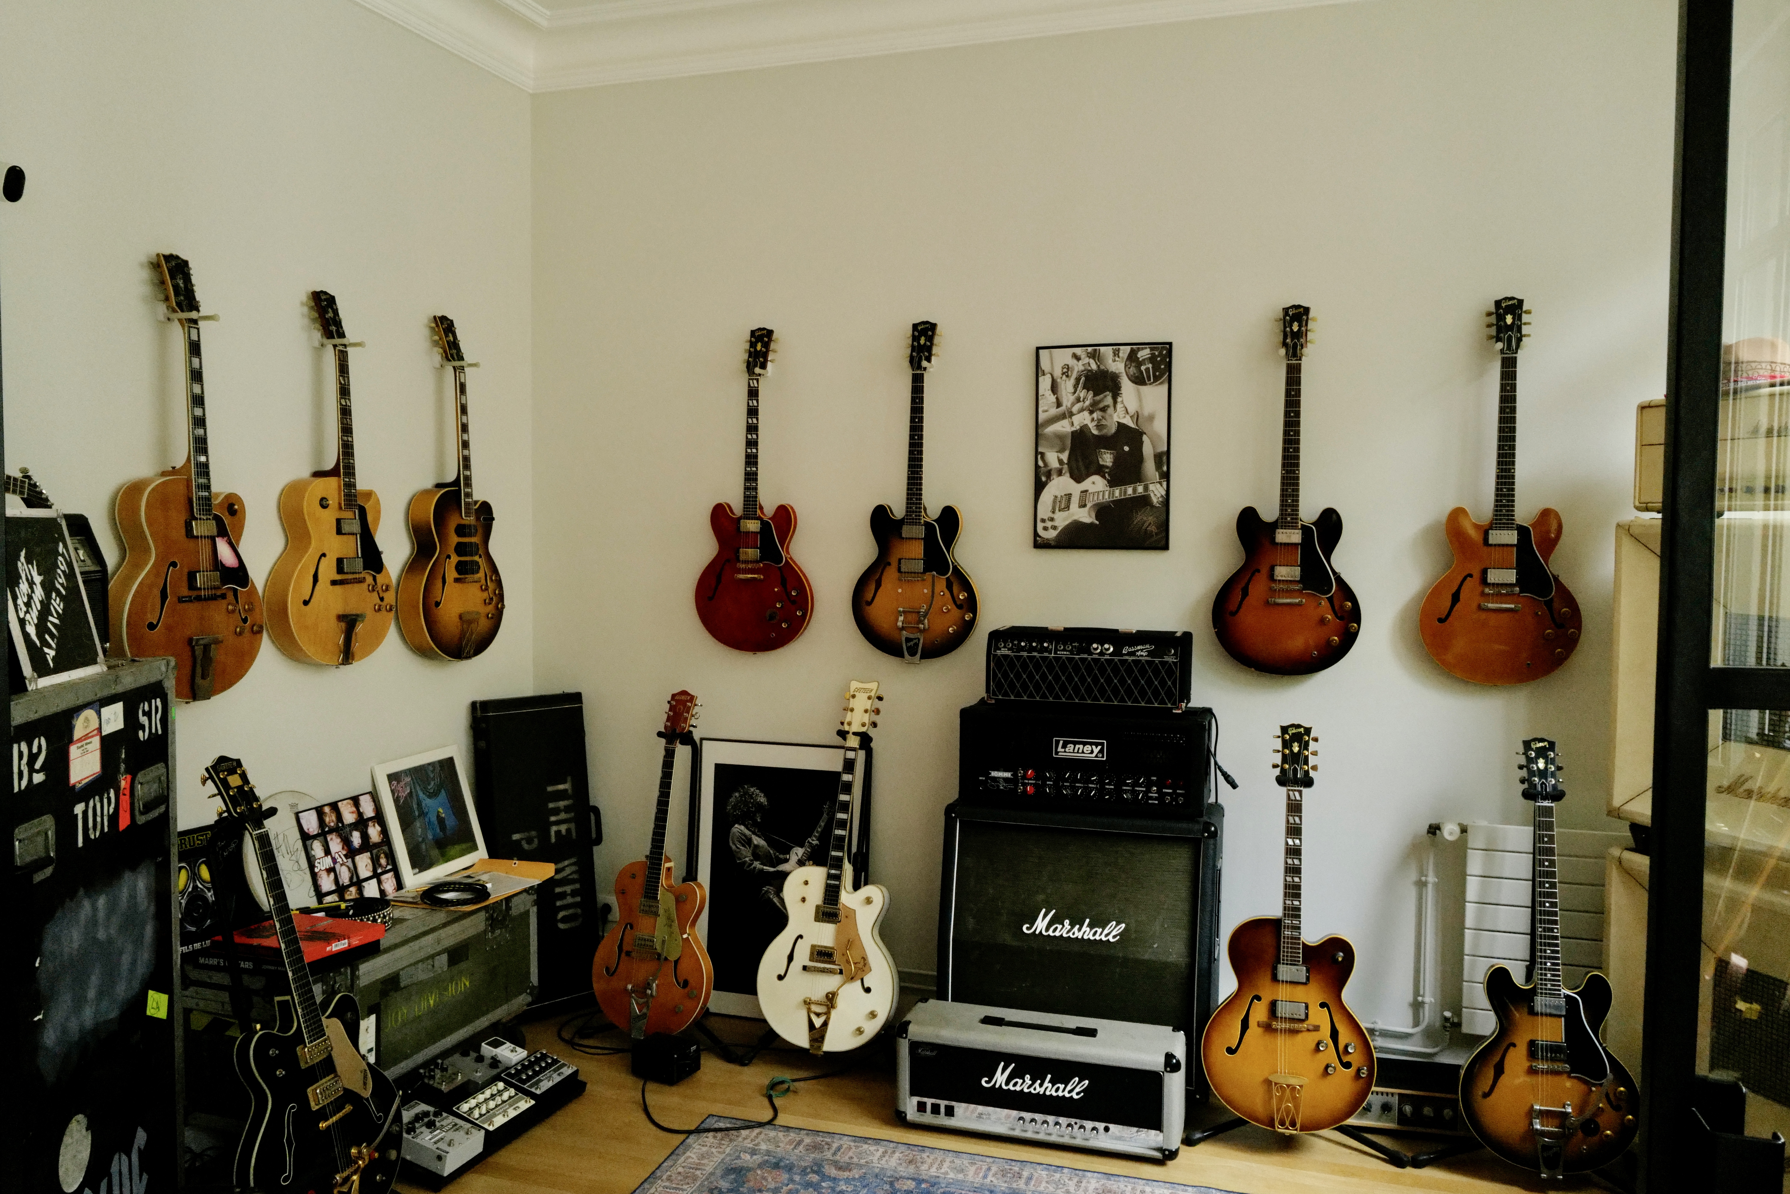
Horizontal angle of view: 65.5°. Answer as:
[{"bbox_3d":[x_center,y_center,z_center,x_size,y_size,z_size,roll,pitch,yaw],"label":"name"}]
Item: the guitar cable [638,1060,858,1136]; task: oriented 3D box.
[{"bbox_3d":[-0.382,1.409,3.969,0.652,0.040,0.388,0,3,-14],"label":"guitar cable"}]

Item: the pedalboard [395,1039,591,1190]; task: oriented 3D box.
[{"bbox_3d":[-1.127,1.338,3.640,0.340,0.130,0.620,1,3,18],"label":"pedalboard"}]

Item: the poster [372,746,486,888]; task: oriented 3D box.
[{"bbox_3d":[-1.405,0.662,4.220,0.021,0.374,0.384,-17,-3,19],"label":"poster"}]

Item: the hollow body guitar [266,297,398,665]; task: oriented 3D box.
[{"bbox_3d":[-1.526,-0.320,3.802,0.140,1.020,0.415,1,3,18],"label":"hollow body guitar"}]

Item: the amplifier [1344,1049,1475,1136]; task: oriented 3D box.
[{"bbox_3d":[1.301,1.311,3.758,0.500,0.210,0.220,1,3,18],"label":"amplifier"}]

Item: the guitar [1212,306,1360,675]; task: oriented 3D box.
[{"bbox_3d":[1.121,-0.302,3.964,0.410,1.060,0.090,1,3,18],"label":"guitar"}]

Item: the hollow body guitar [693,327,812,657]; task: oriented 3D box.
[{"bbox_3d":[-0.457,-0.340,4.496,0.405,1.052,0.090,1,3,19],"label":"hollow body guitar"}]

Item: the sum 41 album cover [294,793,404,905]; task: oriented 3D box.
[{"bbox_3d":[-1.534,0.727,3.917,0.015,0.312,0.312,-18,-3,18],"label":"sum 41 album cover"}]

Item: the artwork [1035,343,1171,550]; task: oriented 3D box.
[{"bbox_3d":[0.621,-0.446,4.158,0.409,0.612,0.025,1,3,19],"label":"artwork"}]

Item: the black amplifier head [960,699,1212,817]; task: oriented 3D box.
[{"bbox_3d":[0.558,0.461,4.049,0.690,0.284,0.265,1,3,17],"label":"black amplifier head"}]

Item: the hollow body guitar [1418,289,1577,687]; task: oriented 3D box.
[{"bbox_3d":[1.646,-0.283,3.765,0.408,1.050,0.090,1,3,19],"label":"hollow body guitar"}]

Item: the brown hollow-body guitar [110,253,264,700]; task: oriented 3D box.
[{"bbox_3d":[-1.685,-0.278,3.320,0.140,1.065,0.425,1,3,18],"label":"brown hollow-body guitar"}]

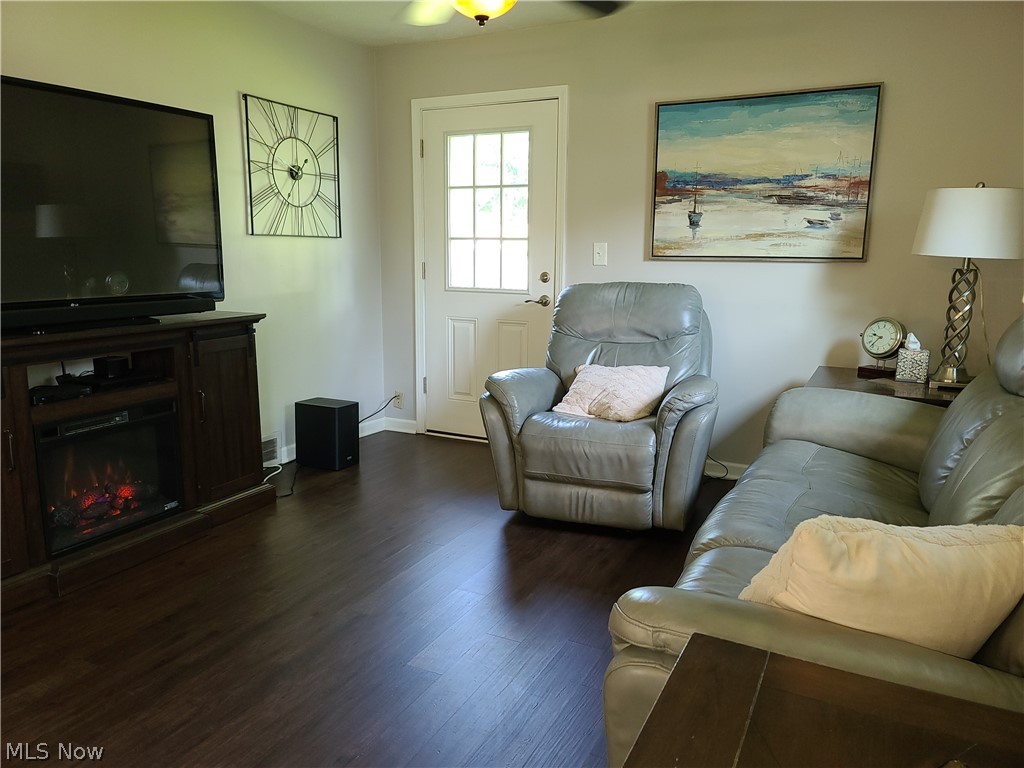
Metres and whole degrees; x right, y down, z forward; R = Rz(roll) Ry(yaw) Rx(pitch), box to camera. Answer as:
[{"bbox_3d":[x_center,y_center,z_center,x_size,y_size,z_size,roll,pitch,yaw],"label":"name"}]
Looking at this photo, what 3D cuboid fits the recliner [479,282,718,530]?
[{"bbox_3d":[0.484,0.047,3.596,1.030,1.045,0.960,3,10,16],"label":"recliner"}]

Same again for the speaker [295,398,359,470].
[{"bbox_3d":[-1.053,0.281,4.194,0.307,0.354,0.174,5,11,26],"label":"speaker"}]

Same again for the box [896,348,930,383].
[{"bbox_3d":[1.754,-0.079,3.237,0.118,0.137,0.118,5,11,26],"label":"box"}]

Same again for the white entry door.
[{"bbox_3d":[-0.141,-0.642,4.517,0.901,2.015,0.050,5,11,26],"label":"white entry door"}]

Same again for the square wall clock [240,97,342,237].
[{"bbox_3d":[-1.188,-1.159,4.062,0.035,0.690,0.704,5,11,26],"label":"square wall clock"}]

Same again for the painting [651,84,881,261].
[{"bbox_3d":[1.230,-1.023,3.700,1.054,0.810,0.045,5,11,26],"label":"painting"}]

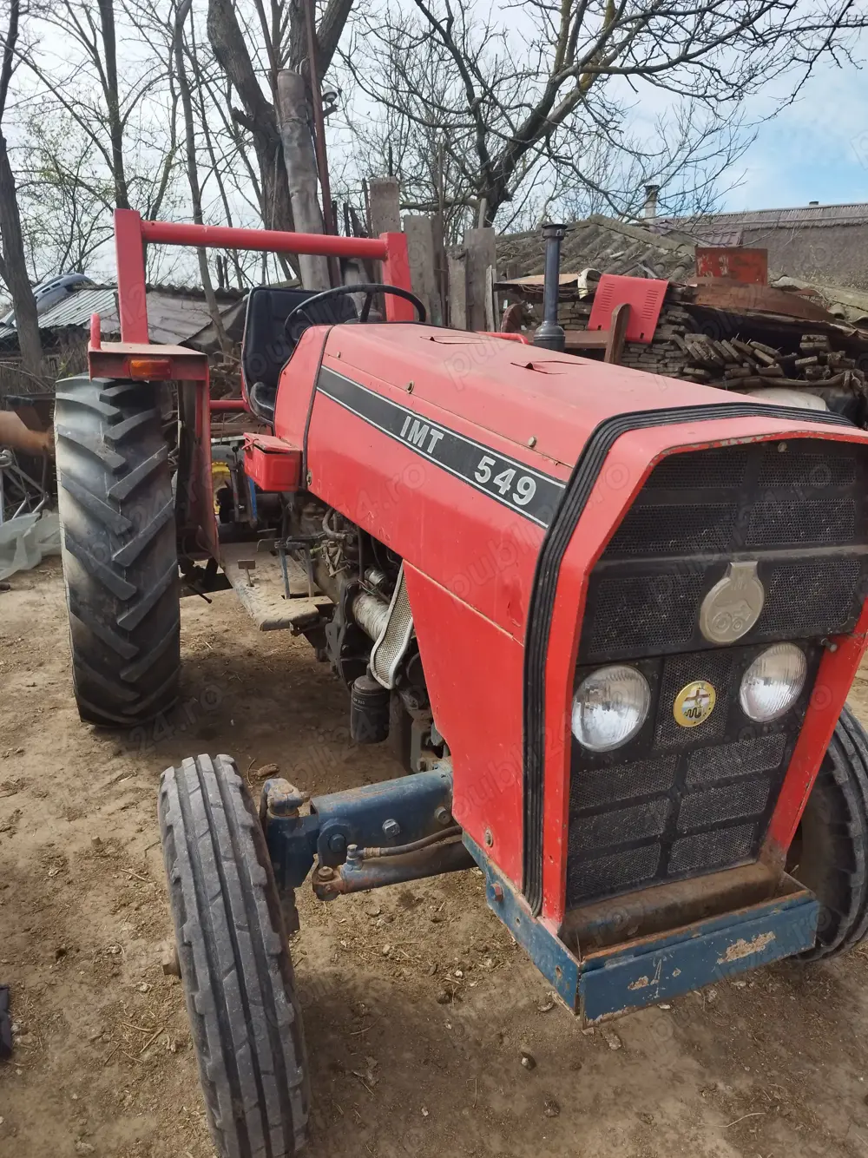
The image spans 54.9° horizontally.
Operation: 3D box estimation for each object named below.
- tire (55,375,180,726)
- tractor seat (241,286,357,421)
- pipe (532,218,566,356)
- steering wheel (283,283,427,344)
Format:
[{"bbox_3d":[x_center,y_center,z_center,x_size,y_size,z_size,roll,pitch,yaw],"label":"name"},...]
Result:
[{"bbox_3d":[-1.274,-0.114,3.324,0.365,1.365,1.365,-4,17,-24],"label":"tire"},{"bbox_3d":[-0.460,-0.805,3.144,0.450,0.520,0.500,-4,17,-24],"label":"tractor seat"},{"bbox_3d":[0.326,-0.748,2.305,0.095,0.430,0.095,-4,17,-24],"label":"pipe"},{"bbox_3d":[-0.253,-0.809,2.695,0.440,0.070,0.440,-8,-9,-1],"label":"steering wheel"}]

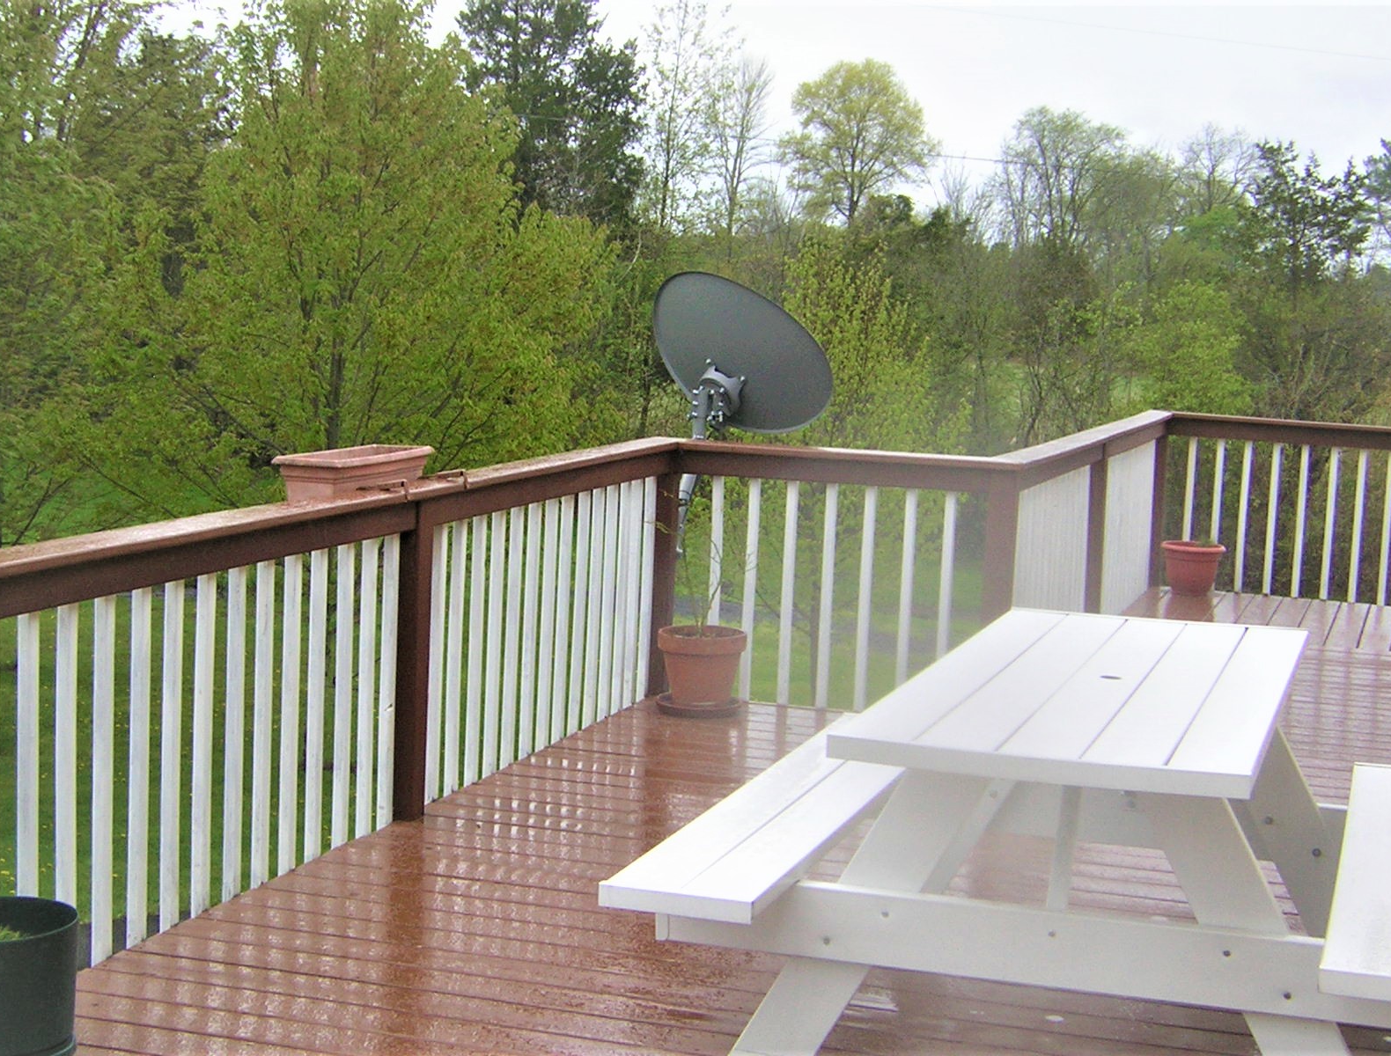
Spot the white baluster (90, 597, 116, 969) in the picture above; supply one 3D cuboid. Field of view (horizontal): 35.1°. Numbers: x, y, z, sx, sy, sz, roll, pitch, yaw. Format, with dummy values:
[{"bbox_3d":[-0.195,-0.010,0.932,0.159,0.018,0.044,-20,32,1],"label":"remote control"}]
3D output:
[{"bbox_3d":[-1.293,0.543,4.798,0.034,0.860,0.034,4,7,18],"label":"white baluster"}]

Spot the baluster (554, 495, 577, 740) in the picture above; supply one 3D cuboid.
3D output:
[{"bbox_3d":[-0.434,0.294,7.352,0.035,0.823,0.035,5,7,19],"label":"baluster"}]

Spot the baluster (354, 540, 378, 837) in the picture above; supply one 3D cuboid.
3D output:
[{"bbox_3d":[-0.884,0.422,5.945,0.034,0.815,0.034,5,7,19],"label":"baluster"}]

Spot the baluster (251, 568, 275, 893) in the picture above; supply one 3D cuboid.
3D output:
[{"bbox_3d":[-1.064,0.475,5.426,0.034,0.815,0.034,5,7,19],"label":"baluster"}]

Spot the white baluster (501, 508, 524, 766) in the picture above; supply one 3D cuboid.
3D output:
[{"bbox_3d":[-0.578,0.338,6.946,0.035,0.823,0.035,5,7,19],"label":"white baluster"}]

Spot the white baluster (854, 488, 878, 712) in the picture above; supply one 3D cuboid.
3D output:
[{"bbox_3d":[0.613,0.260,7.893,0.034,0.815,0.034,5,7,19],"label":"white baluster"}]

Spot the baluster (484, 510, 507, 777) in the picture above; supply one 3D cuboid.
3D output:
[{"bbox_3d":[-0.620,0.351,6.825,0.035,0.823,0.035,5,7,19],"label":"baluster"}]

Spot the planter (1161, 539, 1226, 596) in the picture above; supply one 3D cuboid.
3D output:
[{"bbox_3d":[2.594,0.202,11.433,0.340,0.280,0.340,5,7,19],"label":"planter"}]

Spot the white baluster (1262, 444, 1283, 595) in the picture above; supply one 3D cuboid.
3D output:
[{"bbox_3d":[3.030,-0.044,11.538,0.034,0.860,0.034,4,7,18],"label":"white baluster"}]

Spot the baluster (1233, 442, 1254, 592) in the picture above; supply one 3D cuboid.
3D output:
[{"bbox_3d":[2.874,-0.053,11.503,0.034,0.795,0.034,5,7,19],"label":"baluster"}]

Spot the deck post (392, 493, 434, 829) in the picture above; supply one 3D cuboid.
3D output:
[{"bbox_3d":[-0.799,0.362,6.164,0.089,0.915,0.089,4,7,18],"label":"deck post"}]

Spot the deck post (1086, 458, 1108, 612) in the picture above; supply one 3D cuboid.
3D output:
[{"bbox_3d":[1.752,0.075,9.717,0.089,0.893,0.089,4,7,18],"label":"deck post"}]

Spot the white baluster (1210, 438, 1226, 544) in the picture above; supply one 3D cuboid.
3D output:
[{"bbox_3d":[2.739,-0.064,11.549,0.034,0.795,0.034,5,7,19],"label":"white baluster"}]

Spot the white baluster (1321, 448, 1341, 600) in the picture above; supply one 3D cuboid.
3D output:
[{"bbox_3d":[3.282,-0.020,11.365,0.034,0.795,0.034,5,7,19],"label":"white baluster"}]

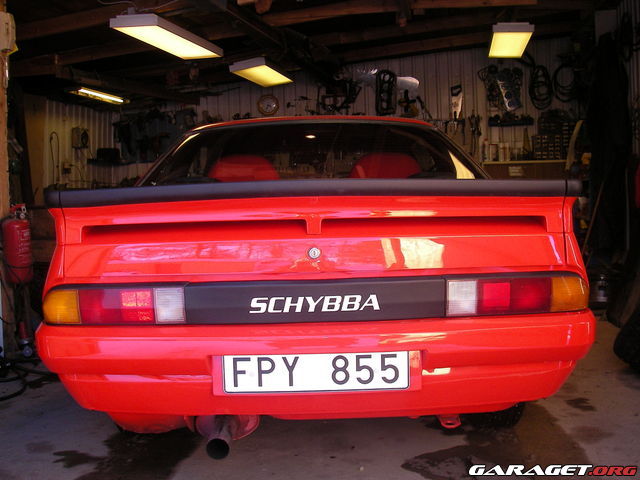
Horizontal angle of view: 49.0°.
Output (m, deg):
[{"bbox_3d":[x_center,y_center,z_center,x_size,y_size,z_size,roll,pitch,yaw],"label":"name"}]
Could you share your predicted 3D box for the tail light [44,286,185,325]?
[{"bbox_3d":[-0.582,0.187,2.010,0.388,0.102,0.130,-1,3,8],"label":"tail light"}]

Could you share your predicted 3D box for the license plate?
[{"bbox_3d":[-0.008,0.348,1.860,0.488,0.110,0.020,-2,3,-1],"label":"license plate"}]

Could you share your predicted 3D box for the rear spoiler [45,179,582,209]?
[{"bbox_3d":[-0.017,-0.135,2.000,1.510,0.068,0.160,-2,3,-1],"label":"rear spoiler"}]

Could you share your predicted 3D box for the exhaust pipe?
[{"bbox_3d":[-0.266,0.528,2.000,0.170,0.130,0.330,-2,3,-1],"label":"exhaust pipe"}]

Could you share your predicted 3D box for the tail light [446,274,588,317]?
[{"bbox_3d":[0.562,0.162,2.010,0.388,0.102,0.130,-2,3,-10],"label":"tail light"}]

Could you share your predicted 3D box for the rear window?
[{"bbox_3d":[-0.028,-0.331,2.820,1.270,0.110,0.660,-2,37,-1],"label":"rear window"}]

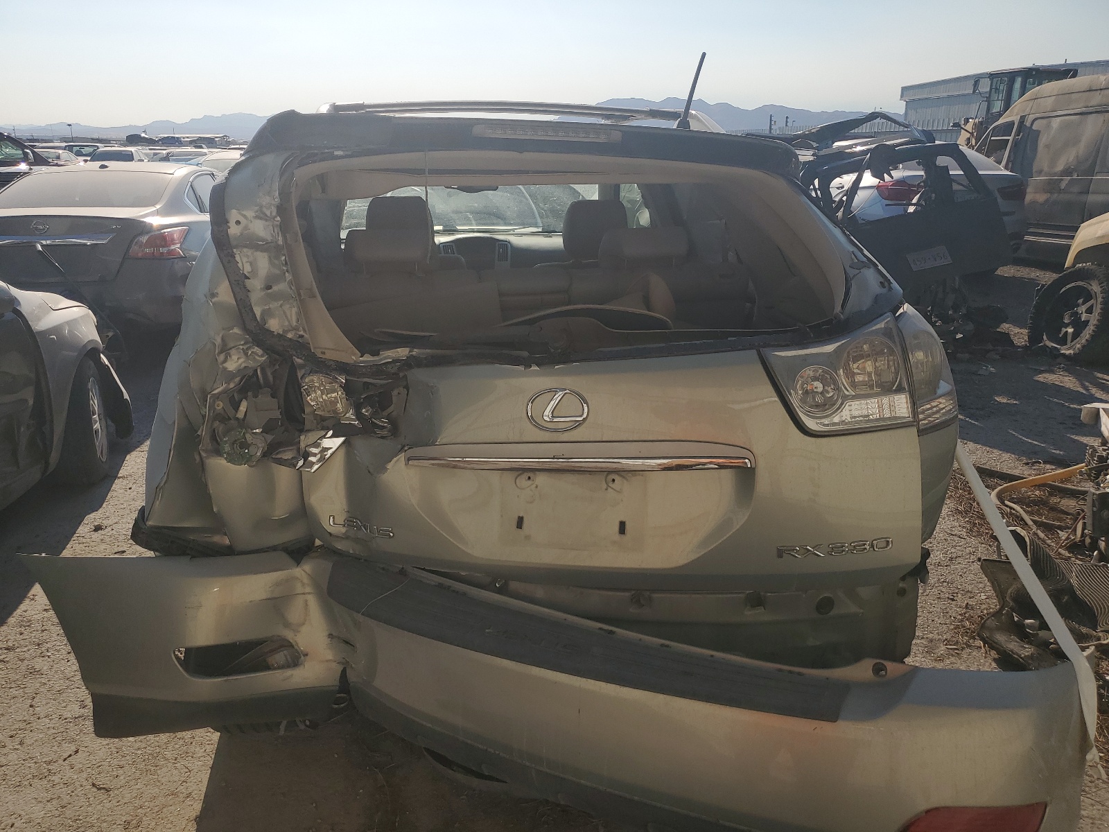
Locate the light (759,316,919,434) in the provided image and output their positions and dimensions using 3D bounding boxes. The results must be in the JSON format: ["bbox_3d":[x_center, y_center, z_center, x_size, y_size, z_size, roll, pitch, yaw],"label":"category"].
[{"bbox_3d":[0.635,-0.089,1.867,0.350,0.215,0.150,-6,19,-17],"label":"light"}]

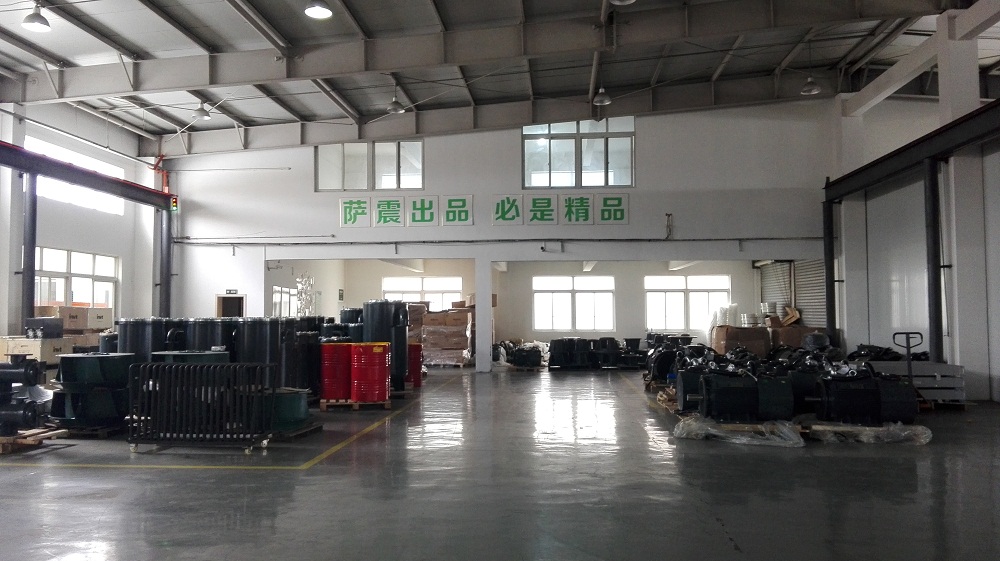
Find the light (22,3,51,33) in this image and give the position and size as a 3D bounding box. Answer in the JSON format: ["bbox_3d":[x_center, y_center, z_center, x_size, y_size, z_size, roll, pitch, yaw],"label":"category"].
[{"bbox_3d":[-7.424,-4.243,11.478,0.420,0.410,0.420,0,-3,5],"label":"light"}]

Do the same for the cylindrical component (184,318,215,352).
[{"bbox_3d":[-4.943,1.272,11.828,0.500,1.285,0.500,0,-3,0],"label":"cylindrical component"}]

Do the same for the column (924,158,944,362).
[{"bbox_3d":[7.544,-0.066,12.412,0.220,4.200,0.220,0,-3,5],"label":"column"}]

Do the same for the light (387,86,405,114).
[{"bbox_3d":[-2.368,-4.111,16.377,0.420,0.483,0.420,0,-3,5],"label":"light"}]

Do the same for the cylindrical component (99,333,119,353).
[{"bbox_3d":[-6.586,1.418,12.166,0.420,1.031,0.420,0,-3,0],"label":"cylindrical component"}]

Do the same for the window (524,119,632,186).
[{"bbox_3d":[2.054,-3.331,18.663,2.943,1.880,0.100,0,-3,5],"label":"window"}]

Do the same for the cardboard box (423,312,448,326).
[{"bbox_3d":[-1.828,1.125,20.658,0.712,0.370,0.500,0,-3,5],"label":"cardboard box"}]

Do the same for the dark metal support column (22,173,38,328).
[{"bbox_3d":[-9.198,0.018,13.973,0.220,4.252,0.220,0,-3,5],"label":"dark metal support column"}]

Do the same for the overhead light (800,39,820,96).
[{"bbox_3d":[6.310,-4.314,14.539,0.400,1.104,0.400,0,-3,5],"label":"overhead light"}]

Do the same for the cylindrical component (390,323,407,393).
[{"bbox_3d":[-1.806,1.397,12.940,0.320,1.202,0.320,0,-3,0],"label":"cylindrical component"}]

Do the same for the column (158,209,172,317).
[{"bbox_3d":[-8.626,0.288,18.468,0.230,4.200,0.230,0,-3,5],"label":"column"}]

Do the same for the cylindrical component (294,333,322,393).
[{"bbox_3d":[-3.321,1.416,12.382,0.440,1.048,0.440,0,-3,0],"label":"cylindrical component"}]

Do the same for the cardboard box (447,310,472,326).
[{"bbox_3d":[-1.166,1.100,20.507,0.656,0.429,0.540,0,-3,5],"label":"cardboard box"}]

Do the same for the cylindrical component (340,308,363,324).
[{"bbox_3d":[-3.154,1.348,15.285,0.500,1.477,0.500,0,-3,0],"label":"cylindrical component"}]

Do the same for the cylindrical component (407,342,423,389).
[{"bbox_3d":[-1.875,1.724,14.536,0.580,0.880,0.580,0,-3,0],"label":"cylindrical component"}]

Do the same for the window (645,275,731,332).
[{"bbox_3d":[6.861,0.839,26.095,3.091,2.016,0.150,0,-3,5],"label":"window"}]

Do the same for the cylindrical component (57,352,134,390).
[{"bbox_3d":[-5.214,1.167,9.244,0.900,0.415,0.900,0,-3,0],"label":"cylindrical component"}]

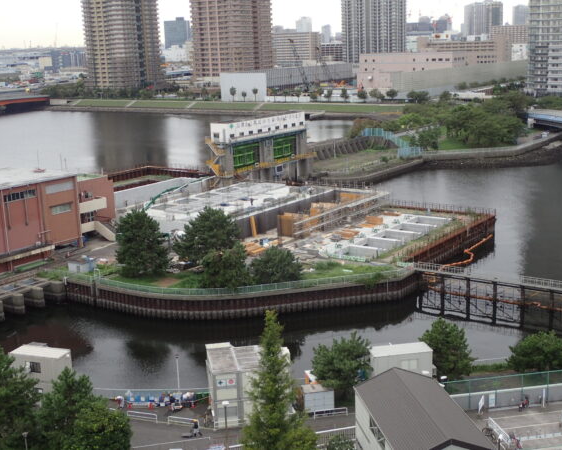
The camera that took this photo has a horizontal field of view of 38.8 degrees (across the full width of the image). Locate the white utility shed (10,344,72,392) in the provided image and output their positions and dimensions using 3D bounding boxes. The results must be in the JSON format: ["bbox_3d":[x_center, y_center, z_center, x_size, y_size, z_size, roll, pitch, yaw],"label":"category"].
[{"bbox_3d":[-22.701,14.484,76.031,5.400,5.400,2.400,2,13,16],"label":"white utility shed"}]

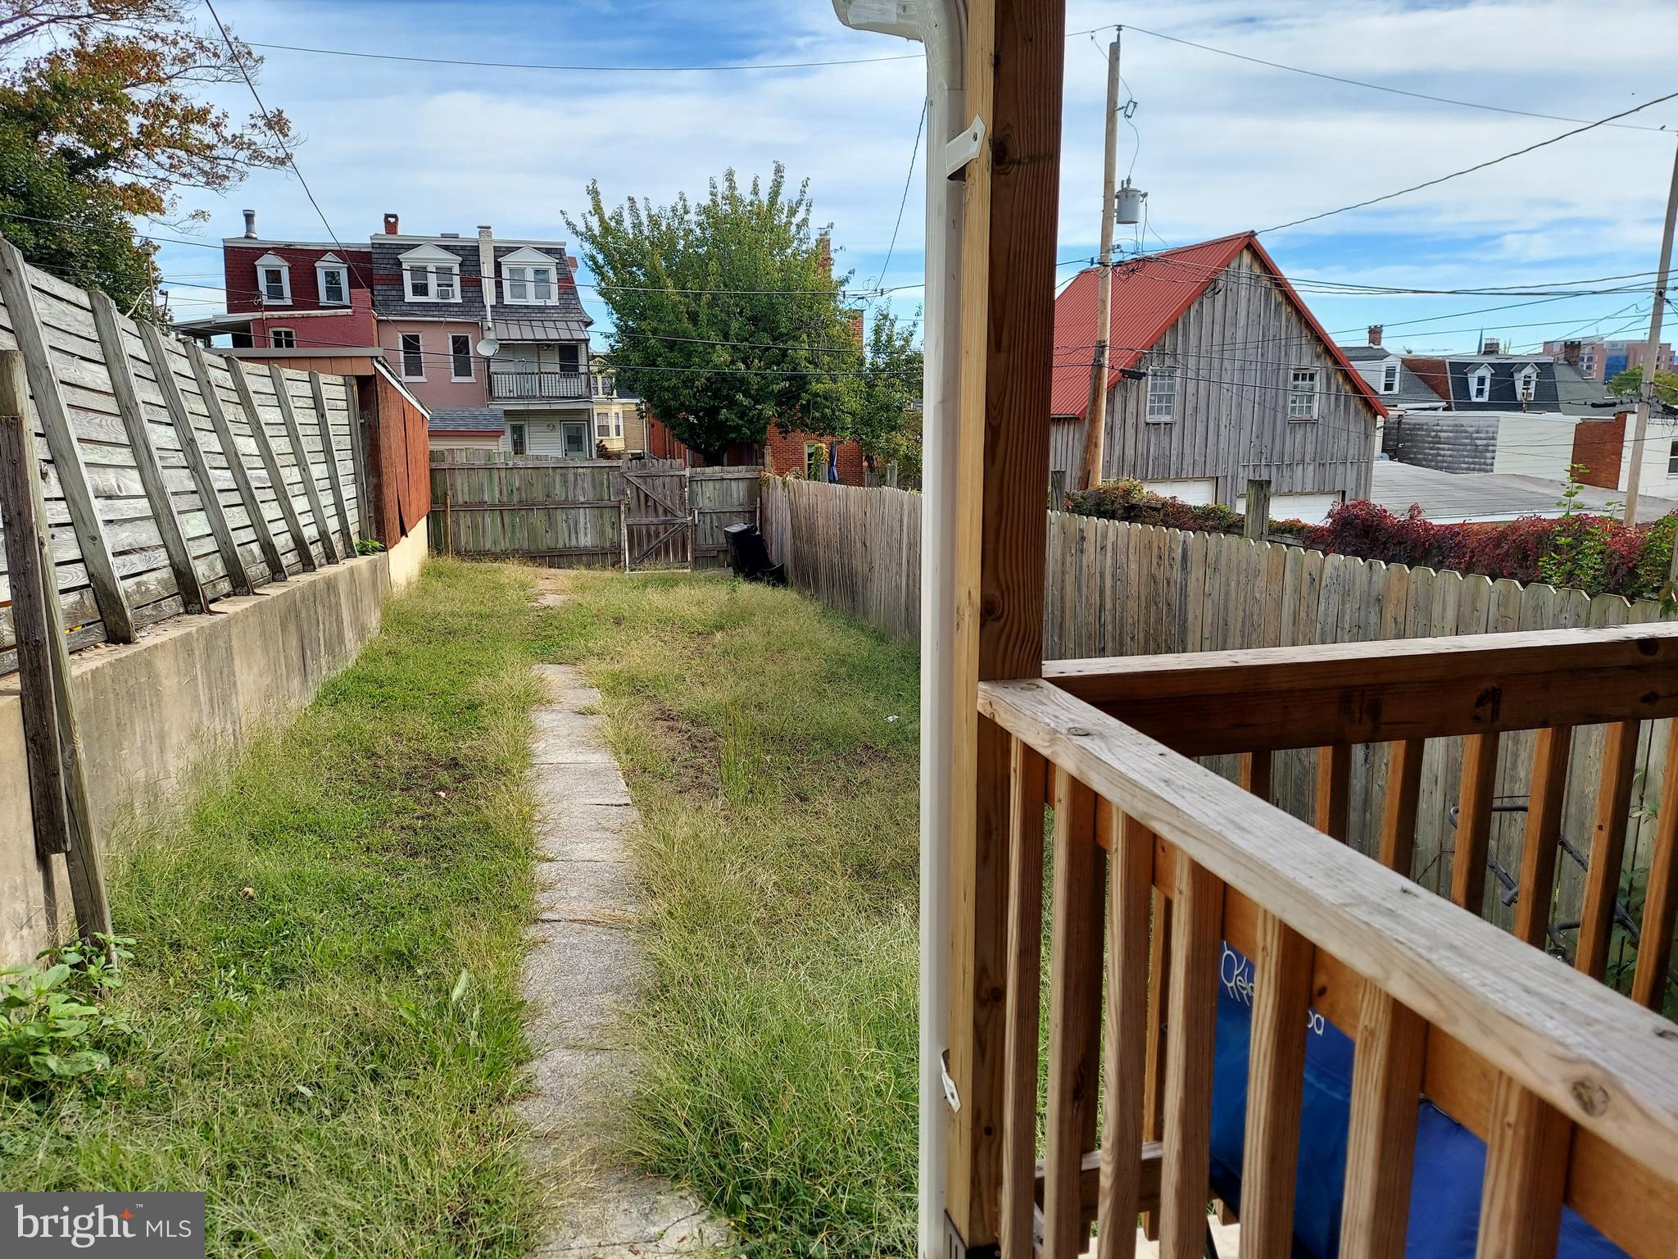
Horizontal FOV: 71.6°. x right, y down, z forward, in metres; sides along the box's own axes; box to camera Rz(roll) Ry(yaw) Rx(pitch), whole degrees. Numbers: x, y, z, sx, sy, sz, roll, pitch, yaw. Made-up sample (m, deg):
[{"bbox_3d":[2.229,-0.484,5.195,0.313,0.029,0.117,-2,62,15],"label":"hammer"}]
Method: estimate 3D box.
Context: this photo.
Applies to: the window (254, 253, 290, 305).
[{"bbox_3d":[-20.323,-12.585,41.800,1.220,1.920,0.850,-4,12,-18],"label":"window"}]

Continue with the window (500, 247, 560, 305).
[{"bbox_3d":[-11.328,-12.960,42.600,2.100,2.100,0.850,-4,12,-18],"label":"window"}]

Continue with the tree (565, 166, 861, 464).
[{"bbox_3d":[-3.371,-7.737,31.000,7.600,9.000,7.300,-4,12,-18],"label":"tree"}]

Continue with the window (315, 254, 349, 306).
[{"bbox_3d":[-18.398,-12.711,42.300,1.220,1.920,0.850,-4,12,-18],"label":"window"}]

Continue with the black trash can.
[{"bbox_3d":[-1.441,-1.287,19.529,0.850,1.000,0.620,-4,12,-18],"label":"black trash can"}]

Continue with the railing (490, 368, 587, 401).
[{"bbox_3d":[-10.783,-8.716,41.700,3.500,1.050,0.150,-4,12,-18],"label":"railing"}]

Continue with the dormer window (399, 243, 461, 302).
[{"bbox_3d":[-14.624,-12.749,41.600,2.150,2.120,0.850,-4,12,-18],"label":"dormer window"}]

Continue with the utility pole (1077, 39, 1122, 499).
[{"bbox_3d":[5.414,-6.693,23.890,0.330,10.100,0.330,-3,12,-18],"label":"utility pole"}]

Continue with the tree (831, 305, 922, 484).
[{"bbox_3d":[1.275,-5.711,31.000,3.000,5.300,3.000,-4,12,-18],"label":"tree"}]

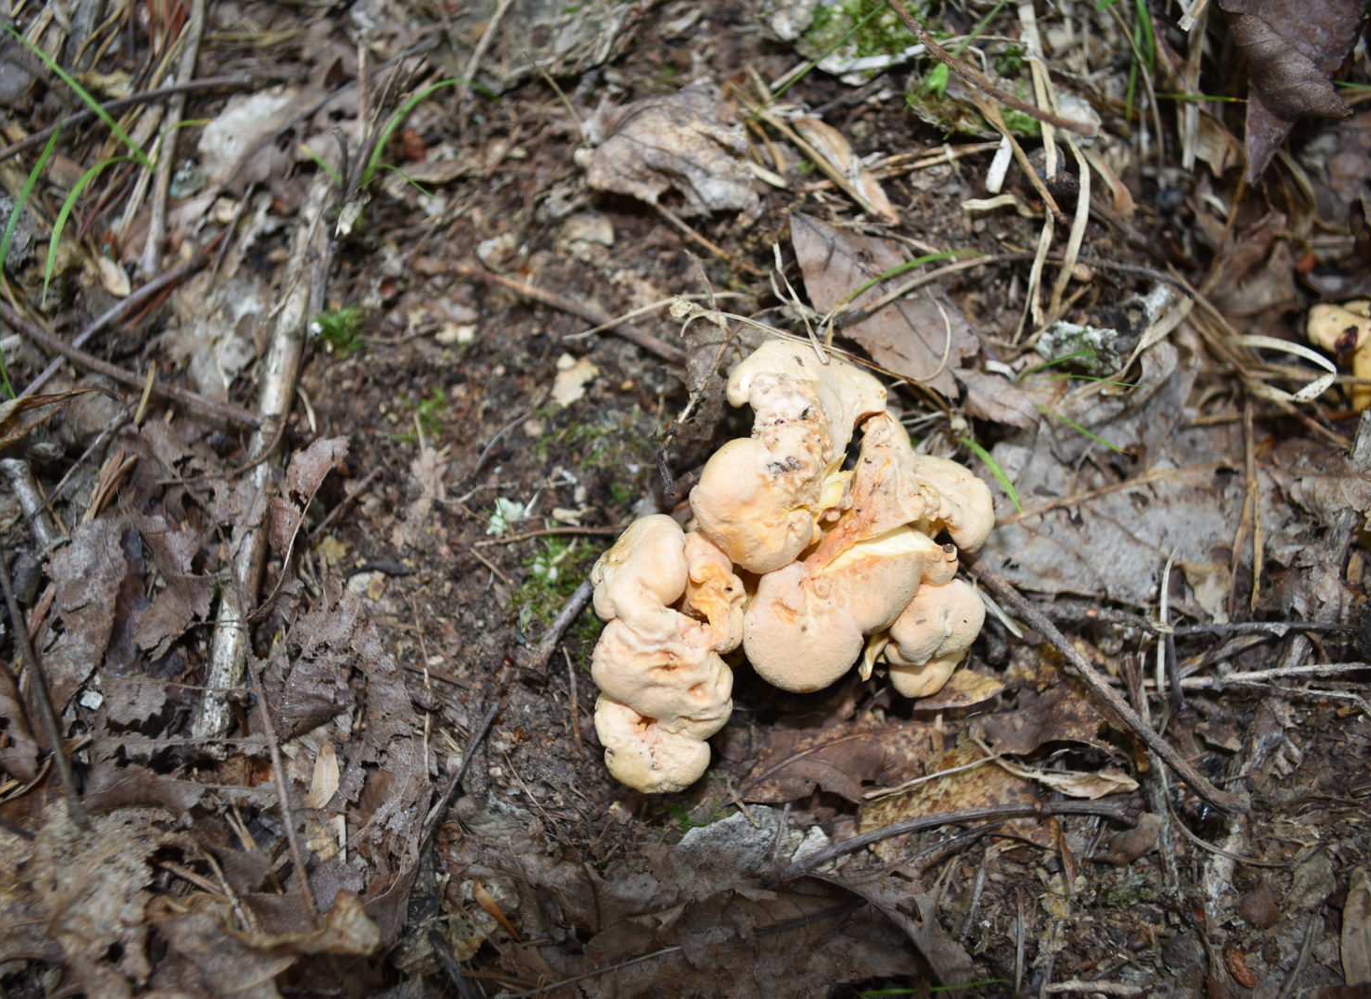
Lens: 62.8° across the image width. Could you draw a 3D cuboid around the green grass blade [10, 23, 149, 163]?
[{"bbox_3d":[-0.324,-0.213,0.596,0.087,0.047,0.010,34,64,19],"label":"green grass blade"}]

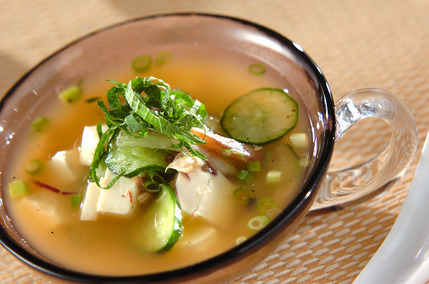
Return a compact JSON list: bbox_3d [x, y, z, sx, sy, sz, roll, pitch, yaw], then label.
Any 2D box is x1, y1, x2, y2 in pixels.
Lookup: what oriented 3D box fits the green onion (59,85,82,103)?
[{"bbox_3d":[-0.053,-0.018,0.666,0.007,0.005,0.006,-14,45,1],"label":"green onion"}]

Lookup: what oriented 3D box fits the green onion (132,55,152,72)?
[{"bbox_3d":[-0.027,-0.029,0.672,0.007,0.004,0.007,-1,46,14],"label":"green onion"}]

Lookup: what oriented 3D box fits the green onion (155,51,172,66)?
[{"bbox_3d":[-0.019,-0.030,0.664,0.006,0.003,0.006,-24,35,8],"label":"green onion"}]

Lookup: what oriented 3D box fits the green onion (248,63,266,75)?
[{"bbox_3d":[0.015,-0.026,0.651,0.006,0.003,0.006,-16,45,0],"label":"green onion"}]

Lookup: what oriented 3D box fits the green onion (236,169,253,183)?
[{"bbox_3d":[0.010,0.011,0.615,0.005,0.004,0.005,-30,57,14],"label":"green onion"}]

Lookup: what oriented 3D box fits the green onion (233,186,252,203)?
[{"bbox_3d":[0.010,0.018,0.618,0.006,0.004,0.006,-1,46,14],"label":"green onion"}]

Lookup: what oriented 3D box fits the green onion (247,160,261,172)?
[{"bbox_3d":[0.014,0.008,0.624,0.005,0.004,0.004,3,48,17],"label":"green onion"}]

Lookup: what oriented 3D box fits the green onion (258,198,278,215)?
[{"bbox_3d":[0.018,0.021,0.611,0.007,0.004,0.007,-1,46,14],"label":"green onion"}]

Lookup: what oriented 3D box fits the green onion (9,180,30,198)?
[{"bbox_3d":[-0.068,0.017,0.637,0.007,0.005,0.006,-9,45,7],"label":"green onion"}]

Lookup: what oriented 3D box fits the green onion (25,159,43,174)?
[{"bbox_3d":[-0.064,0.009,0.639,0.005,0.004,0.005,-11,58,18],"label":"green onion"}]

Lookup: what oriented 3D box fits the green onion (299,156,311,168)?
[{"bbox_3d":[0.030,0.007,0.614,0.004,0.003,0.004,-15,65,0],"label":"green onion"}]

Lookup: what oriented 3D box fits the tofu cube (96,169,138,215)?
[{"bbox_3d":[-0.033,0.018,0.619,0.012,0.012,0.013,4,49,19],"label":"tofu cube"}]

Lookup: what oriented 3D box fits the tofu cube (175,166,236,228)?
[{"bbox_3d":[-0.003,0.019,0.617,0.017,0.016,0.017,2,47,17],"label":"tofu cube"}]

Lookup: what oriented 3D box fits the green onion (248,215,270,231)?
[{"bbox_3d":[0.015,0.027,0.599,0.005,0.005,0.005,-6,76,24],"label":"green onion"}]

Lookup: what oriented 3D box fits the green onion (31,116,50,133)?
[{"bbox_3d":[-0.063,-0.006,0.658,0.006,0.005,0.005,-22,45,-7],"label":"green onion"}]

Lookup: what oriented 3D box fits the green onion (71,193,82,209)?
[{"bbox_3d":[-0.047,0.020,0.624,0.004,0.004,0.004,-16,45,0],"label":"green onion"}]

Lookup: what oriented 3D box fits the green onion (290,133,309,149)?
[{"bbox_3d":[0.029,-0.001,0.622,0.005,0.005,0.005,-6,46,10],"label":"green onion"}]

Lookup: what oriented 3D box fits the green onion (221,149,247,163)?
[{"bbox_3d":[0.007,0.005,0.624,0.008,0.004,0.005,24,57,33],"label":"green onion"}]

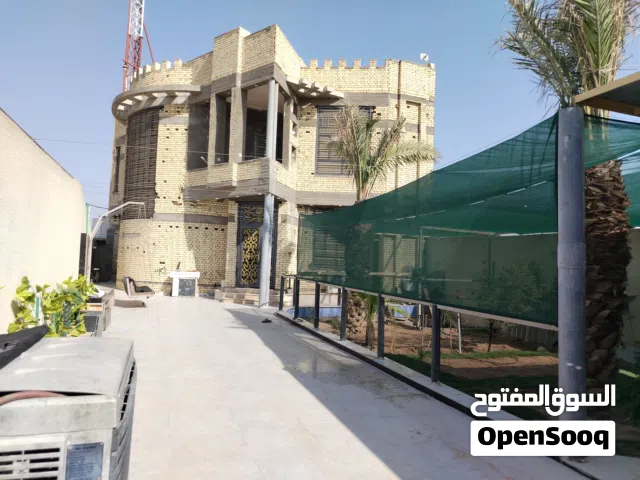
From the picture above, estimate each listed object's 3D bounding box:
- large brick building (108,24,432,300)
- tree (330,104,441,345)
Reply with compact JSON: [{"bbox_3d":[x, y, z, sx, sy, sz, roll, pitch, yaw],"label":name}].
[{"bbox_3d":[-3.090,-2.310,21.000,13.200,9.800,11.300,3,-4,-12],"label":"large brick building"},{"bbox_3d":[1.330,-0.330,9.150,2.200,4.850,2.100,2,-4,0],"label":"tree"}]

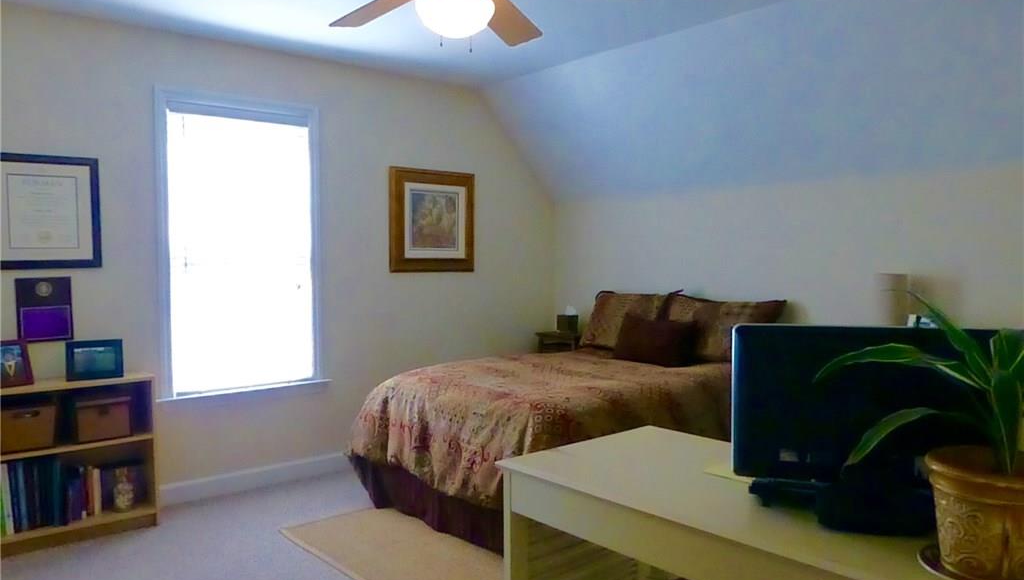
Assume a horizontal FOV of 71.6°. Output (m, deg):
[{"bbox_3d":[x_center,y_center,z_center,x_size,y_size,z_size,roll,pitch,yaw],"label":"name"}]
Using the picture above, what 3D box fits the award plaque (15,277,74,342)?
[{"bbox_3d":[-2.194,0.092,3.338,0.225,0.300,0.025,-2,3,-42],"label":"award plaque"}]

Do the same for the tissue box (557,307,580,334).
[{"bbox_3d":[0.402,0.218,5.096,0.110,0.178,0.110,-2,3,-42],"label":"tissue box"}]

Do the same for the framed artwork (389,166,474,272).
[{"bbox_3d":[-0.528,-0.462,4.817,0.690,0.680,0.035,-2,3,-42],"label":"framed artwork"}]

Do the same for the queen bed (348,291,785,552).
[{"bbox_3d":[0.474,0.597,3.867,2.120,1.050,1.540,-2,3,-42],"label":"queen bed"}]

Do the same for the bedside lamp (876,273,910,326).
[{"bbox_3d":[1.873,0.156,3.498,0.170,0.475,0.170,-2,3,-42],"label":"bedside lamp"}]

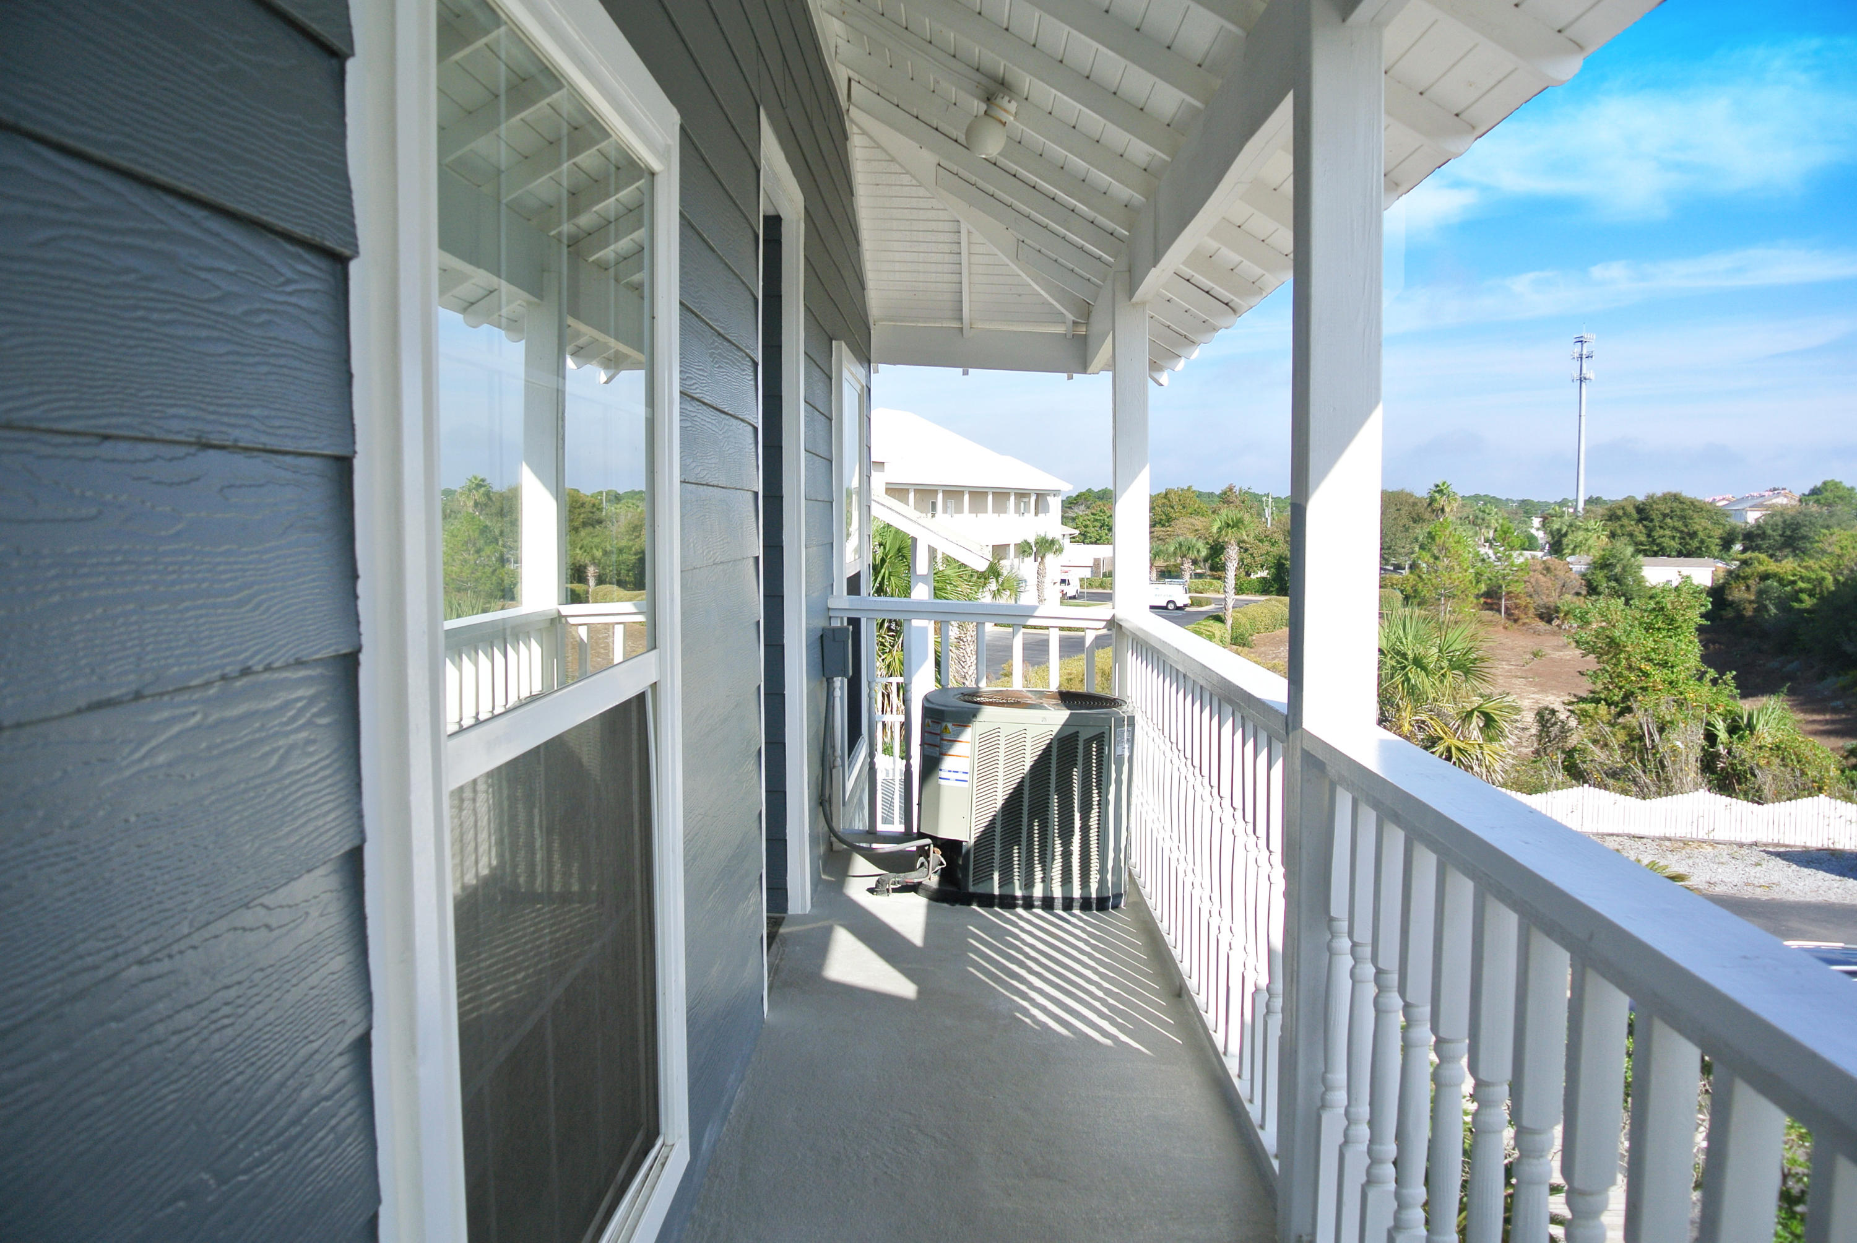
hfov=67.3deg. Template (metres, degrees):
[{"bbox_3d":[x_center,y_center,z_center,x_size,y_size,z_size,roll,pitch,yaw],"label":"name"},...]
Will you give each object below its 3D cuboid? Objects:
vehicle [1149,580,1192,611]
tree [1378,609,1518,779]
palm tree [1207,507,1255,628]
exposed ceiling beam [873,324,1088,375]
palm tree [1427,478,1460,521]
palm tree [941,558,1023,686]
[{"bbox_3d":[17.981,-2.163,110.687,5.600,2.200,2.050,2,5,20],"label":"vehicle"},{"bbox_3d":[13.792,2.029,37.285,3.900,4.920,3.700,0,4,0],"label":"tree"},{"bbox_3d":[17.164,-2.539,78.563,2.800,7.806,2.800,0,4,0],"label":"palm tree"},{"bbox_3d":[0.329,-1.687,8.700,1.420,0.280,0.110,0,4,1],"label":"exposed ceiling beam"},{"bbox_3d":[45.835,-7.260,123.631,3.000,10.630,3.000,0,4,0],"label":"palm tree"},{"bbox_3d":[0.771,1.604,30.750,3.100,6.652,3.100,0,4,0],"label":"palm tree"}]

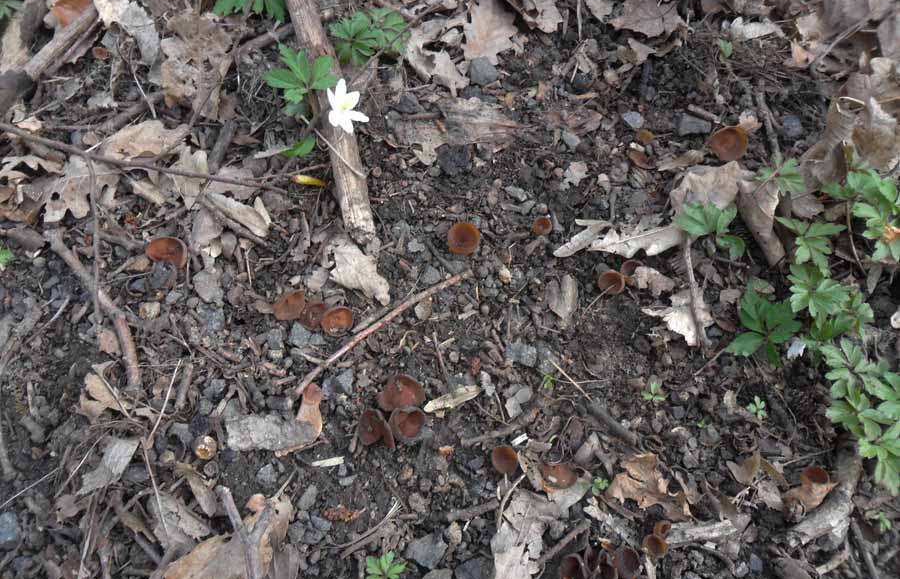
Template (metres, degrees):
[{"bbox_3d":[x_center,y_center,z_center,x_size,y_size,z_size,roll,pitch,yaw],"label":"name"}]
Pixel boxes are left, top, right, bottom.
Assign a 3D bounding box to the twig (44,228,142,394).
[{"bbox_3d":[-0.259,0.008,0.515,0.020,0.014,0.169,-32,62,-19],"label":"twig"}]

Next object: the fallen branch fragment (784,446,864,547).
[{"bbox_3d":[0.256,0.141,0.467,0.032,0.020,0.087,38,67,20],"label":"fallen branch fragment"}]

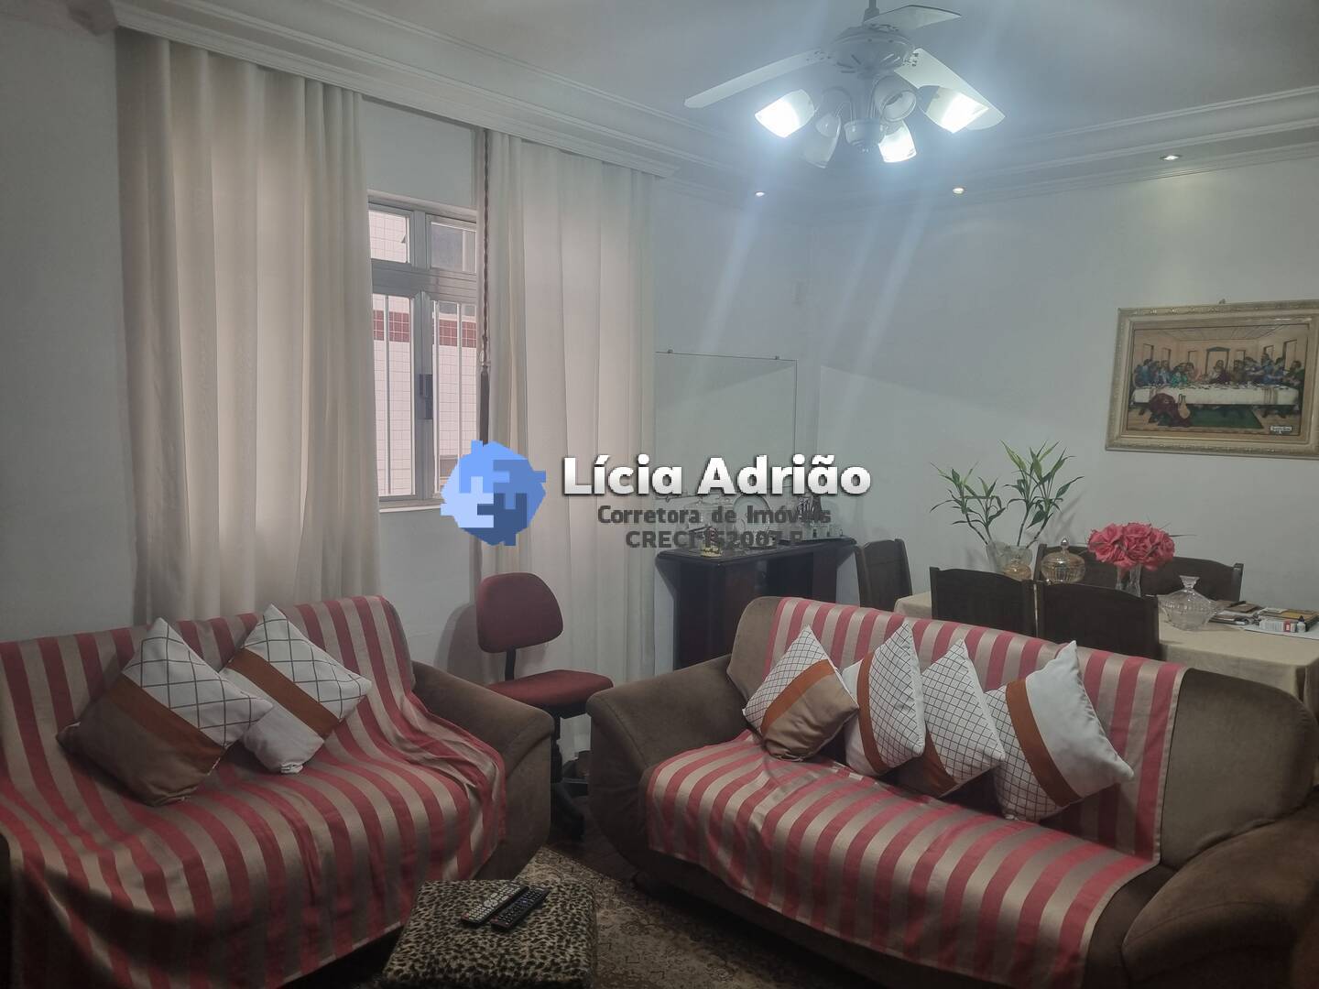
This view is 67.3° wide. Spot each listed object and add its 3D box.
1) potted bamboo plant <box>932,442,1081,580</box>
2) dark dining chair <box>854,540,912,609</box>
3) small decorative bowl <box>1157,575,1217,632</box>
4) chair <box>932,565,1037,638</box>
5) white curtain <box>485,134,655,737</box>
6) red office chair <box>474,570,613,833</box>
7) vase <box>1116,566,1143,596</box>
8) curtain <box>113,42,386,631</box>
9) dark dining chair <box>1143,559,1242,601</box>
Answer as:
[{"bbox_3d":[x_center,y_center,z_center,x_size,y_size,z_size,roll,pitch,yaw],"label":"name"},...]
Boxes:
[{"bbox_3d":[1.473,0.106,4.118,0.620,0.630,0.450,2,5,20],"label":"potted bamboo plant"},{"bbox_3d":[1.122,0.693,4.324,0.450,0.940,0.390,5,6,40],"label":"dark dining chair"},{"bbox_3d":[1.873,0.382,3.512,0.210,0.190,0.210,3,6,28],"label":"small decorative bowl"},{"bbox_3d":[1.304,0.739,3.799,0.390,0.940,0.450,5,6,40],"label":"chair"},{"bbox_3d":[-0.343,-0.090,3.972,0.120,2.487,0.892,6,7,43],"label":"white curtain"},{"bbox_3d":[-0.394,0.765,3.744,0.580,0.870,0.540,5,6,40],"label":"red office chair"},{"bbox_3d":[1.790,0.350,3.763,0.110,0.210,0.110,3,5,26],"label":"vase"},{"bbox_3d":[-1.257,-0.067,3.168,0.140,2.550,0.819,5,6,40],"label":"curtain"},{"bbox_3d":[2.012,0.737,3.901,0.390,0.940,0.450,5,6,40],"label":"dark dining chair"}]

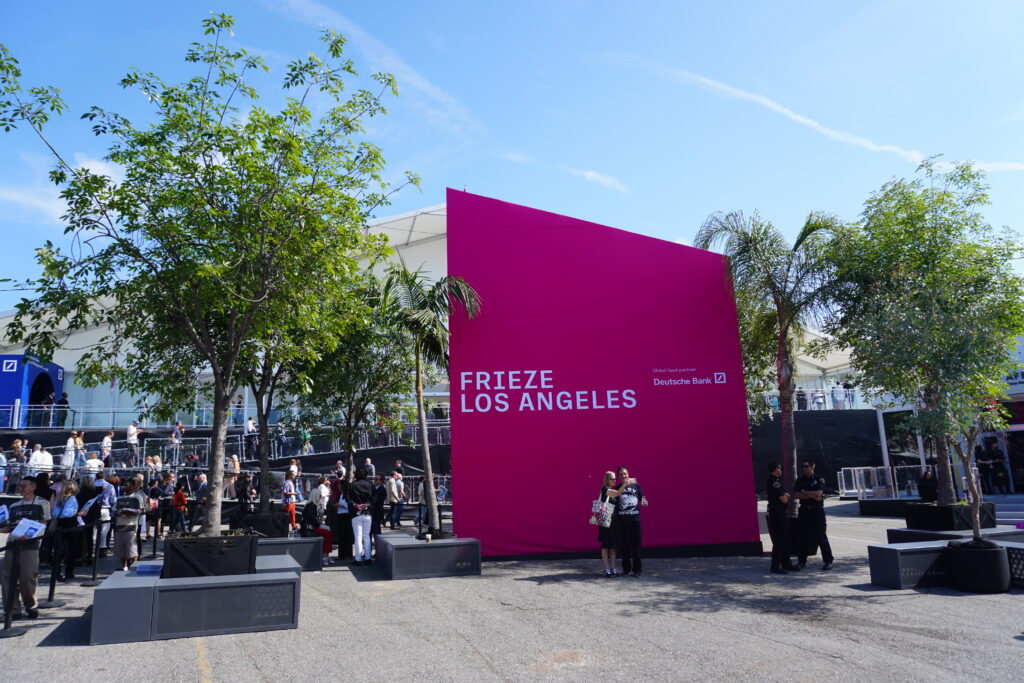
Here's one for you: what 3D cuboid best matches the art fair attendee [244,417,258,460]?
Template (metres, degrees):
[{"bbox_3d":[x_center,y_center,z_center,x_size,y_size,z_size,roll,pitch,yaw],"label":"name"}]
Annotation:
[{"bbox_3d":[-10.420,3.870,27.300,0.420,1.730,0.500,-1,-11,-8],"label":"art fair attendee"}]

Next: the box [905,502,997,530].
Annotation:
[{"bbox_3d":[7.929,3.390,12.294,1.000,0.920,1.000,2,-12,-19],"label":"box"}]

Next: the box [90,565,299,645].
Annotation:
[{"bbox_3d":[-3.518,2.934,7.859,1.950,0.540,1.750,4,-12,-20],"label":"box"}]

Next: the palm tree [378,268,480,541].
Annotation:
[{"bbox_3d":[-1.525,0.980,12.556,1.870,5.050,1.800,2,-12,-20],"label":"palm tree"}]

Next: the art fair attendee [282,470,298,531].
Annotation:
[{"bbox_3d":[-6.583,4.705,20.219,0.450,1.750,0.480,-1,-11,-6],"label":"art fair attendee"}]

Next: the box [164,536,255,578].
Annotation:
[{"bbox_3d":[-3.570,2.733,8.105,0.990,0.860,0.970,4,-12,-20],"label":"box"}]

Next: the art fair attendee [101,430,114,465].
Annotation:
[{"bbox_3d":[-14.811,4.101,24.981,0.420,1.680,0.480,1,-12,-17],"label":"art fair attendee"}]

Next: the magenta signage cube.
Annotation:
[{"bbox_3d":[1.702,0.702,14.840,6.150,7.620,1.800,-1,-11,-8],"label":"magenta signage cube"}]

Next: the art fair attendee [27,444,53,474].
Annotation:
[{"bbox_3d":[-15.390,4.210,22.213,0.550,1.700,0.400,3,-12,-26],"label":"art fair attendee"}]

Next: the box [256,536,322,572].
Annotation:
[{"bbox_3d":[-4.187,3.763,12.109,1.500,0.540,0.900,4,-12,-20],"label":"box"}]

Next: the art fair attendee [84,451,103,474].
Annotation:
[{"bbox_3d":[-15.100,4.880,24.850,0.560,1.680,0.380,-1,-11,-5],"label":"art fair attendee"}]

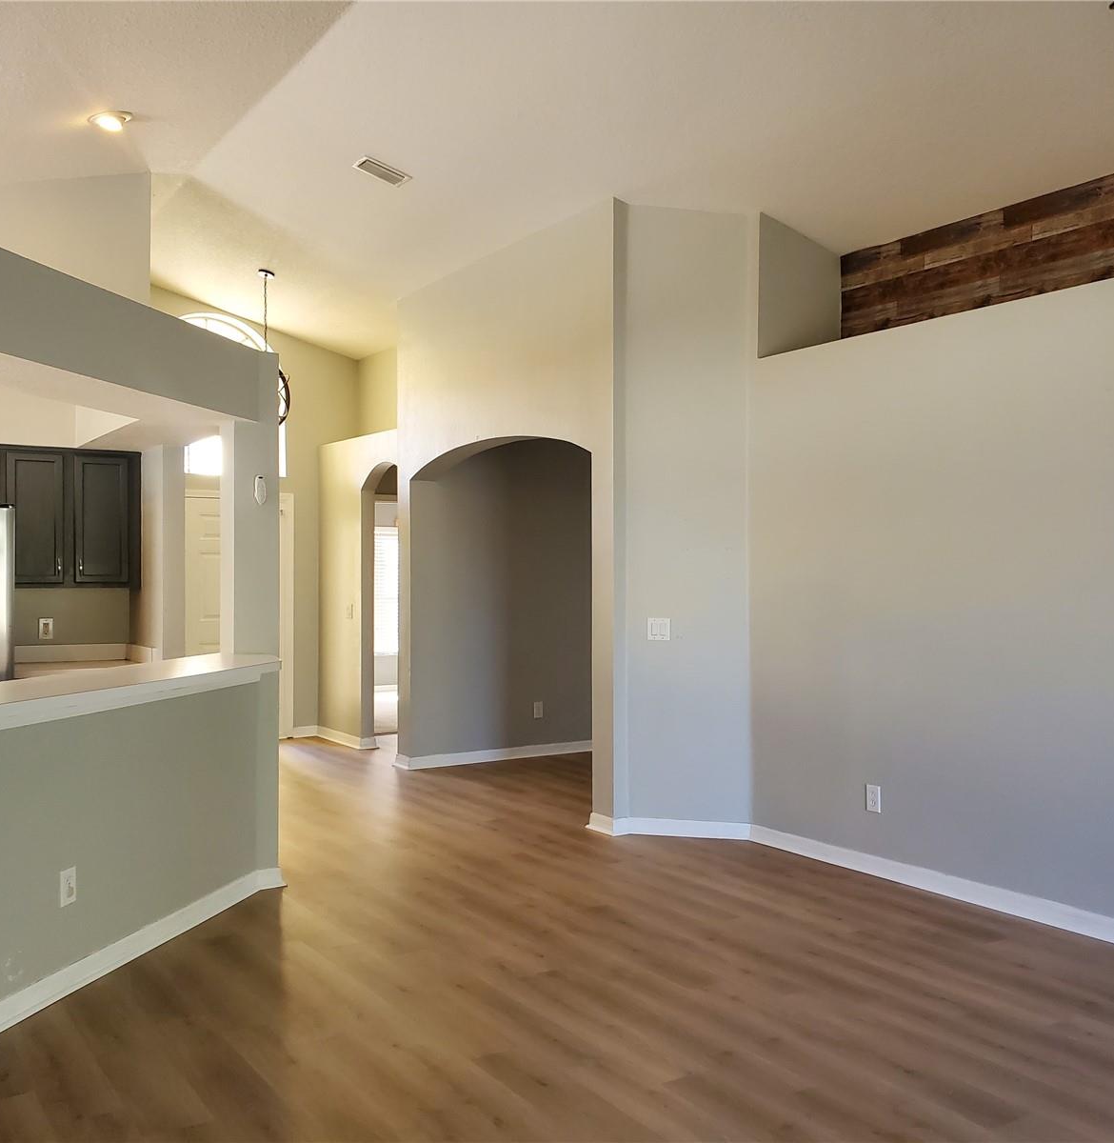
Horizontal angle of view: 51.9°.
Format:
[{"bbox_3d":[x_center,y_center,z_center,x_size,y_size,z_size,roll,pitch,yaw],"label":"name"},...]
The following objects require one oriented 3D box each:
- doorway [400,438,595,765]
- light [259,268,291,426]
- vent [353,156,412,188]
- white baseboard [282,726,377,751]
[{"bbox_3d":[-0.354,0.303,7.492,0.200,2.300,2.330,0,0,-33],"label":"doorway"},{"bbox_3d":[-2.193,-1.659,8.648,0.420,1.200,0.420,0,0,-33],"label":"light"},{"bbox_3d":[-1.002,-2.283,6.576,0.295,0.030,0.195,17,-9,-32],"label":"vent"},{"bbox_3d":[-1.916,1.413,9.714,0.370,0.095,0.970,0,0,-33],"label":"white baseboard"}]

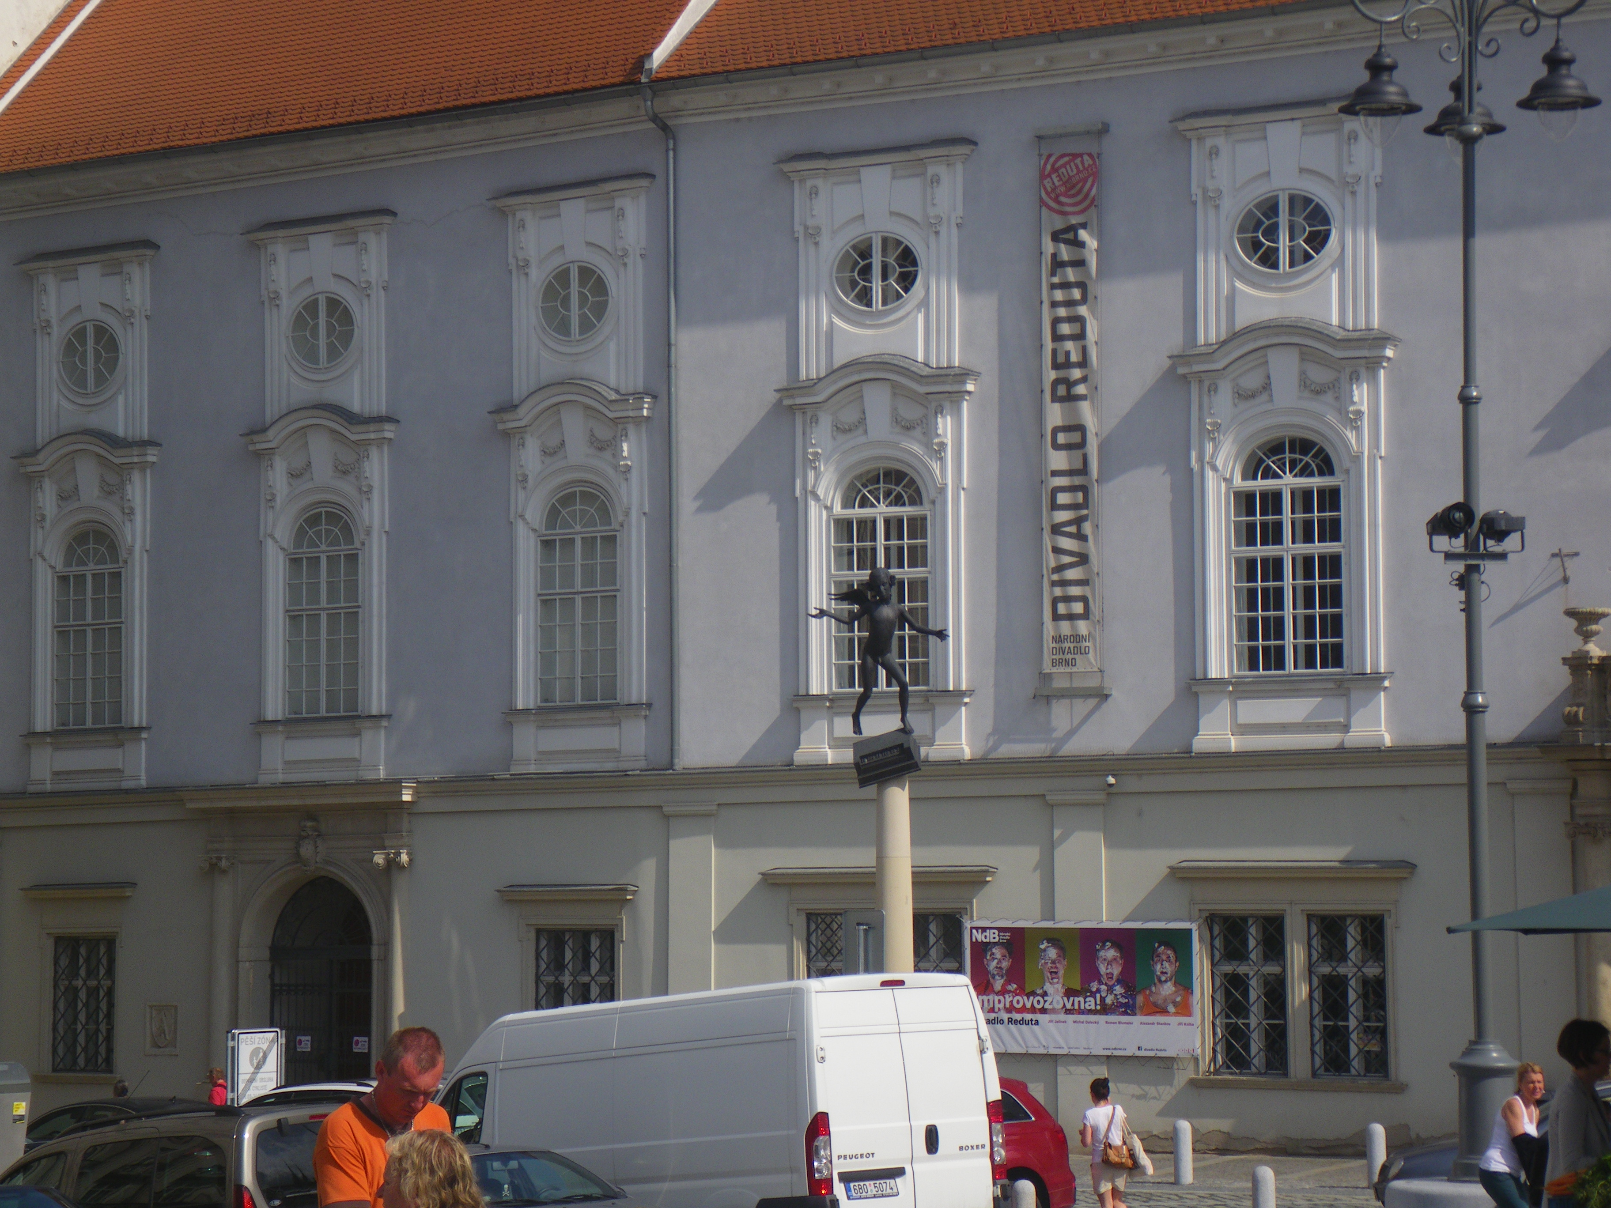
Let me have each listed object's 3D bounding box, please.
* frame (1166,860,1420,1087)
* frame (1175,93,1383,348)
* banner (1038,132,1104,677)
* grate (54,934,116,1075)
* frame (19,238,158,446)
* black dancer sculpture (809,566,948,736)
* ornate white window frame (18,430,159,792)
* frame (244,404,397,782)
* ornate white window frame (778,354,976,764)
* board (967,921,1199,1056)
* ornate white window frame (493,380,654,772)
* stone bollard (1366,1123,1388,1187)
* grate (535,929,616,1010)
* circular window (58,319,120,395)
[{"bbox_3d":[6.201,4.756,55.949,3.144,2.932,0.380,-3,-5,30],"label":"frame"},{"bbox_3d":[6.107,-4.919,56.661,2.650,2.916,0.400,-3,-5,30],"label":"frame"},{"bbox_3d":[3.690,-2.646,60.839,0.847,7.772,0.120,-3,-5,30],"label":"banner"},{"bbox_3d":[-11.710,6.499,71.024,1.292,2.215,0.100,-4,-6,36],"label":"grate"},{"bbox_3d":[-11.136,-4.017,67.920,2.517,3.009,0.400,-4,-5,35],"label":"frame"},{"bbox_3d":[0.791,0.507,47.000,1.350,1.812,0.800,1,-5,-15],"label":"black dancer sculpture"},{"bbox_3d":[-11.705,0.136,71.270,2.845,5.774,0.450,-4,-6,36],"label":"ornate white window frame"},{"bbox_3d":[-7.194,-0.136,64.807,2.622,5.465,0.450,-4,-5,35],"label":"frame"},{"bbox_3d":[0.949,-0.574,59.369,2.793,5.416,0.450,-3,-5,30],"label":"ornate white window frame"},{"bbox_3d":[3.792,5.299,60.297,3.525,1.838,0.060,-3,-5,30],"label":"board"},{"bbox_3d":[-3.307,-0.370,62.033,2.541,5.419,0.450,-4,-5,35],"label":"ornate white window frame"},{"bbox_3d":[6.660,6.434,51.000,0.226,0.763,0.226,0,-5,0],"label":"stone bollard"},{"bbox_3d":[-3.250,5.620,61.654,1.386,2.087,0.100,-4,-5,35],"label":"grate"},{"bbox_3d":[-11.746,-4.053,71.837,1.253,1.096,0.150,-4,-6,36],"label":"circular window"}]

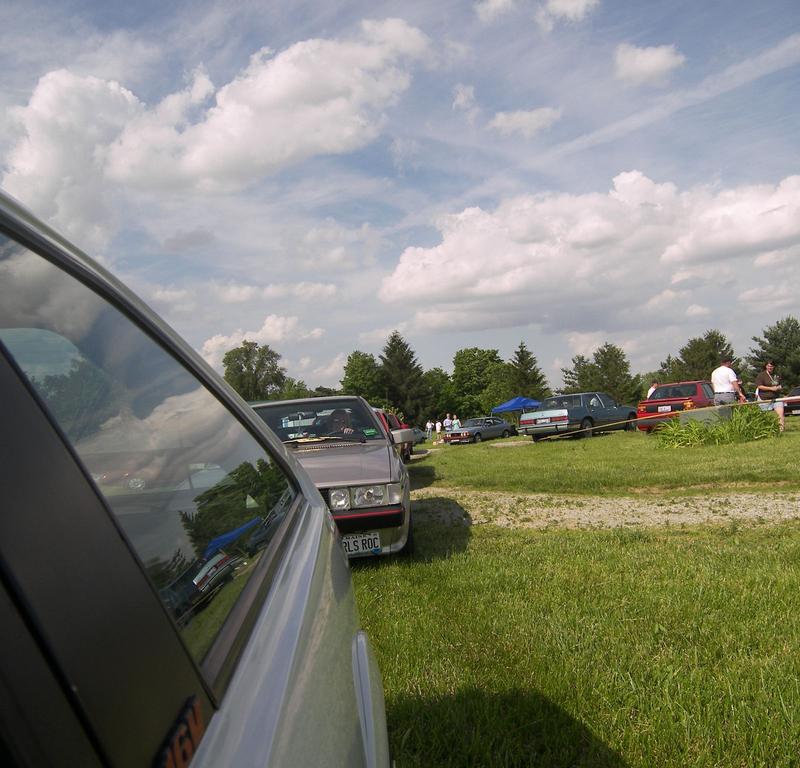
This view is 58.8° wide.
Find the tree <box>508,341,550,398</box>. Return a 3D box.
[{"bbox_3d":[13.197,-0.075,73.758,5.000,8.973,5.000,-6,-3,0],"label":"tree"}]

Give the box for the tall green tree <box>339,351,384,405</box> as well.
[{"bbox_3d":[-3.251,1.114,67.782,4.800,8.700,4.700,-6,-3,0],"label":"tall green tree"}]

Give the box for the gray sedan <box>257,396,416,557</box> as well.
[{"bbox_3d":[-0.780,0.813,6.750,1.640,1.290,4.100,-5,-3,-1],"label":"gray sedan"}]

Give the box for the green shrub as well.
[{"bbox_3d":[6.857,0.906,15.281,2.300,0.740,1.150,-6,-3,0],"label":"green shrub"}]

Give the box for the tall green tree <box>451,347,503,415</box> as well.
[{"bbox_3d":[8.282,0.475,72.765,6.000,8.714,6.000,-6,-3,0],"label":"tall green tree"}]

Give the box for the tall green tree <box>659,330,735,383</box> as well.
[{"bbox_3d":[21.870,-0.864,51.849,4.700,6.000,4.500,-6,-3,0],"label":"tall green tree"}]

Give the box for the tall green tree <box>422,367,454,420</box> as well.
[{"bbox_3d":[4.134,1.505,71.834,3.900,6.600,3.900,-6,-3,0],"label":"tall green tree"}]

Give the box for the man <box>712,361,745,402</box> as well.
[{"bbox_3d":[7.539,0.345,16.255,0.450,1.780,0.620,-4,-4,-38],"label":"man"}]

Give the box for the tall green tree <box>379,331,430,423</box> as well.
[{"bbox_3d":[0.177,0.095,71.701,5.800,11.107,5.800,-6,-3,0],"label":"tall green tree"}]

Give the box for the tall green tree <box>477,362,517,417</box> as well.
[{"bbox_3d":[9.377,1.076,65.823,4.600,6.561,4.600,-6,-3,0],"label":"tall green tree"}]

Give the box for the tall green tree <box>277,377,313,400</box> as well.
[{"bbox_3d":[-10.879,2.884,74.814,4.200,7.400,4.200,-6,-3,0],"label":"tall green tree"}]

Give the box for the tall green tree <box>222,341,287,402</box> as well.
[{"bbox_3d":[-14.311,1.027,69.737,6.200,10.500,6.000,-6,-3,0],"label":"tall green tree"}]

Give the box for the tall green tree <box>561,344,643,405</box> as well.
[{"bbox_3d":[16.337,-0.072,56.839,6.000,6.400,5.300,-6,-3,0],"label":"tall green tree"}]

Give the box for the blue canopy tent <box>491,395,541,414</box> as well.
[{"bbox_3d":[9.407,2.473,55.922,3.050,2.912,3.050,-7,-4,31],"label":"blue canopy tent"}]

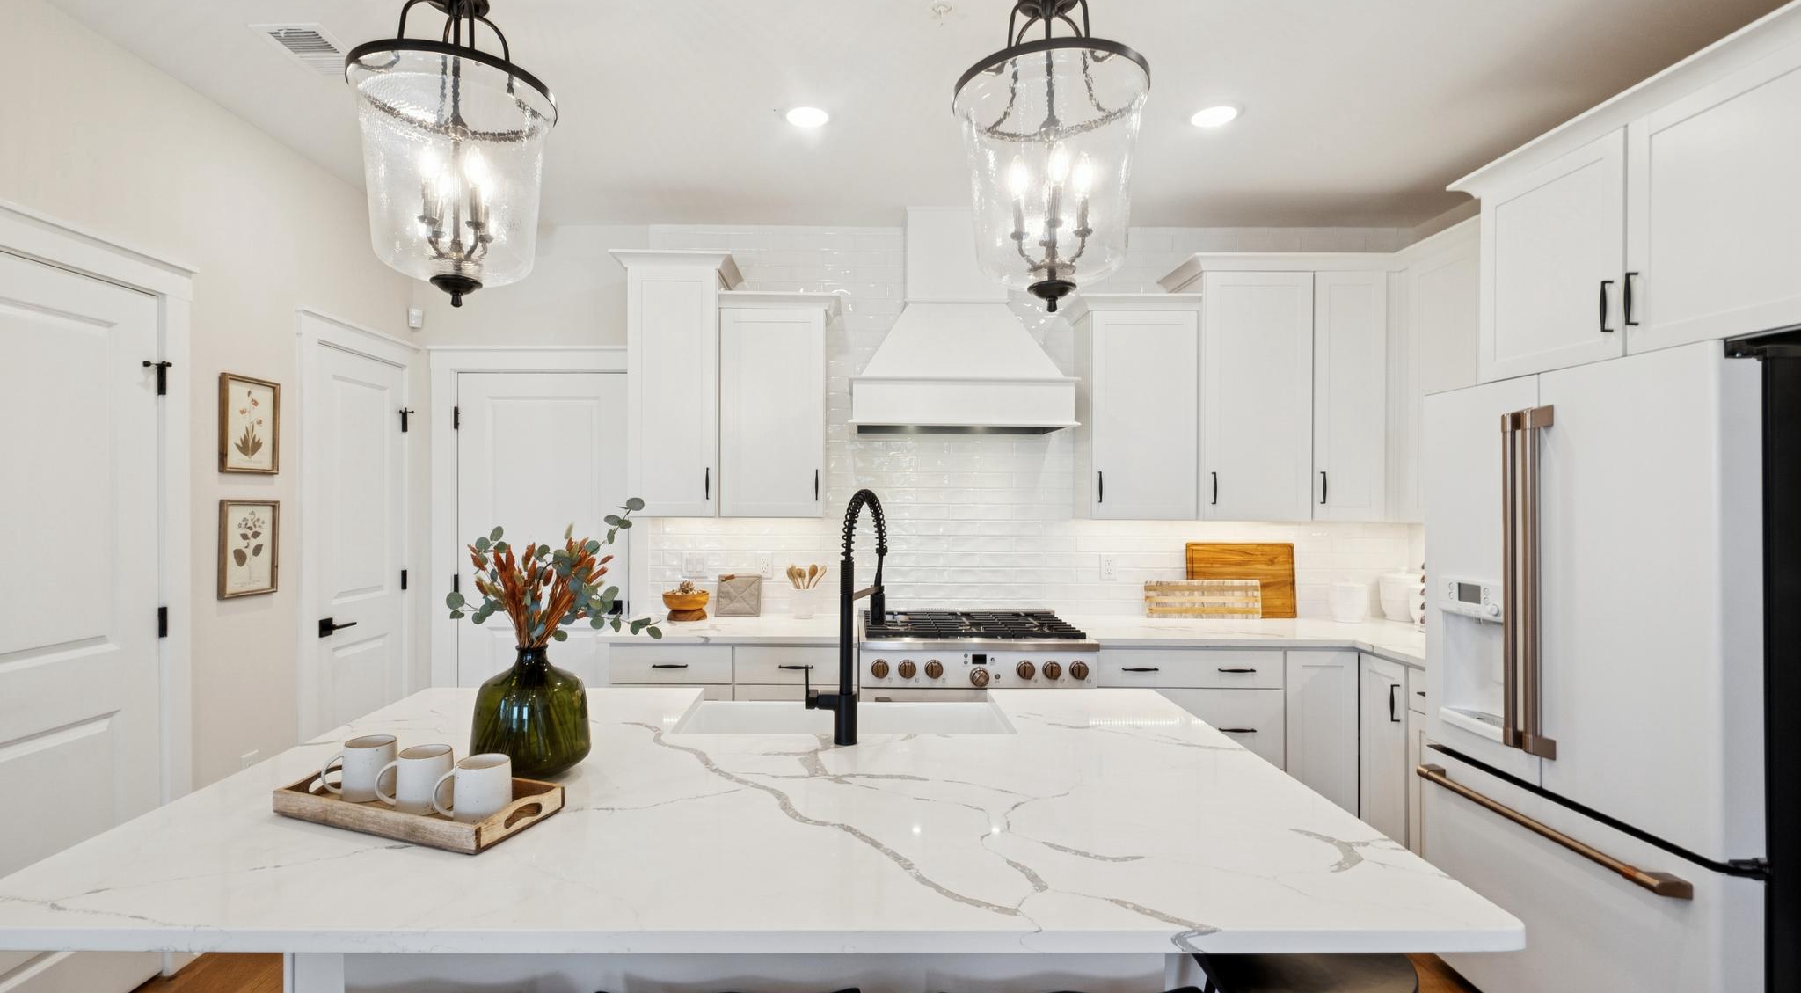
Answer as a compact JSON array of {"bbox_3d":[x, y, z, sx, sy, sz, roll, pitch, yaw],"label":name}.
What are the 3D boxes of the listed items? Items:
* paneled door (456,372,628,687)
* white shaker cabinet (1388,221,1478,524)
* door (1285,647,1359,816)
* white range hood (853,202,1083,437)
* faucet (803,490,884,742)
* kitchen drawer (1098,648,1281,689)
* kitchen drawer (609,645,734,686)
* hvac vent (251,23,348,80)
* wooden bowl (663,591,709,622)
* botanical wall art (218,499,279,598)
[{"bbox_3d":[-1.688,0.432,3.543,0.810,2.020,0.045,0,0,-1],"label":"paneled door"},{"bbox_3d":[2.268,-0.444,2.936,0.360,1.118,0.580,0,0,-1],"label":"white shaker cabinet"},{"bbox_3d":[1.667,0.987,2.974,0.276,0.746,0.025,0,0,-1],"label":"door"},{"bbox_3d":[0.262,-0.782,3.302,0.940,0.998,0.510,0,0,-1],"label":"white range hood"},{"bbox_3d":[-0.123,0.260,1.722,0.137,0.554,0.225,0,0,22],"label":"faucet"},{"bbox_3d":[1.135,0.681,2.969,0.746,0.147,0.030,0,0,-1],"label":"kitchen drawer"},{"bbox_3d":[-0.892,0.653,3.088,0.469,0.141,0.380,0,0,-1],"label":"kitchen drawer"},{"bbox_3d":[-1.715,-1.309,2.238,0.200,0.015,0.294,0,0,-1],"label":"hvac vent"},{"bbox_3d":[-0.949,0.481,3.326,0.206,0.120,0.206,0,0,-1],"label":"wooden bowl"},{"bbox_3d":[-2.200,0.171,2.548,0.025,0.327,0.244,0,0,-3],"label":"botanical wall art"}]

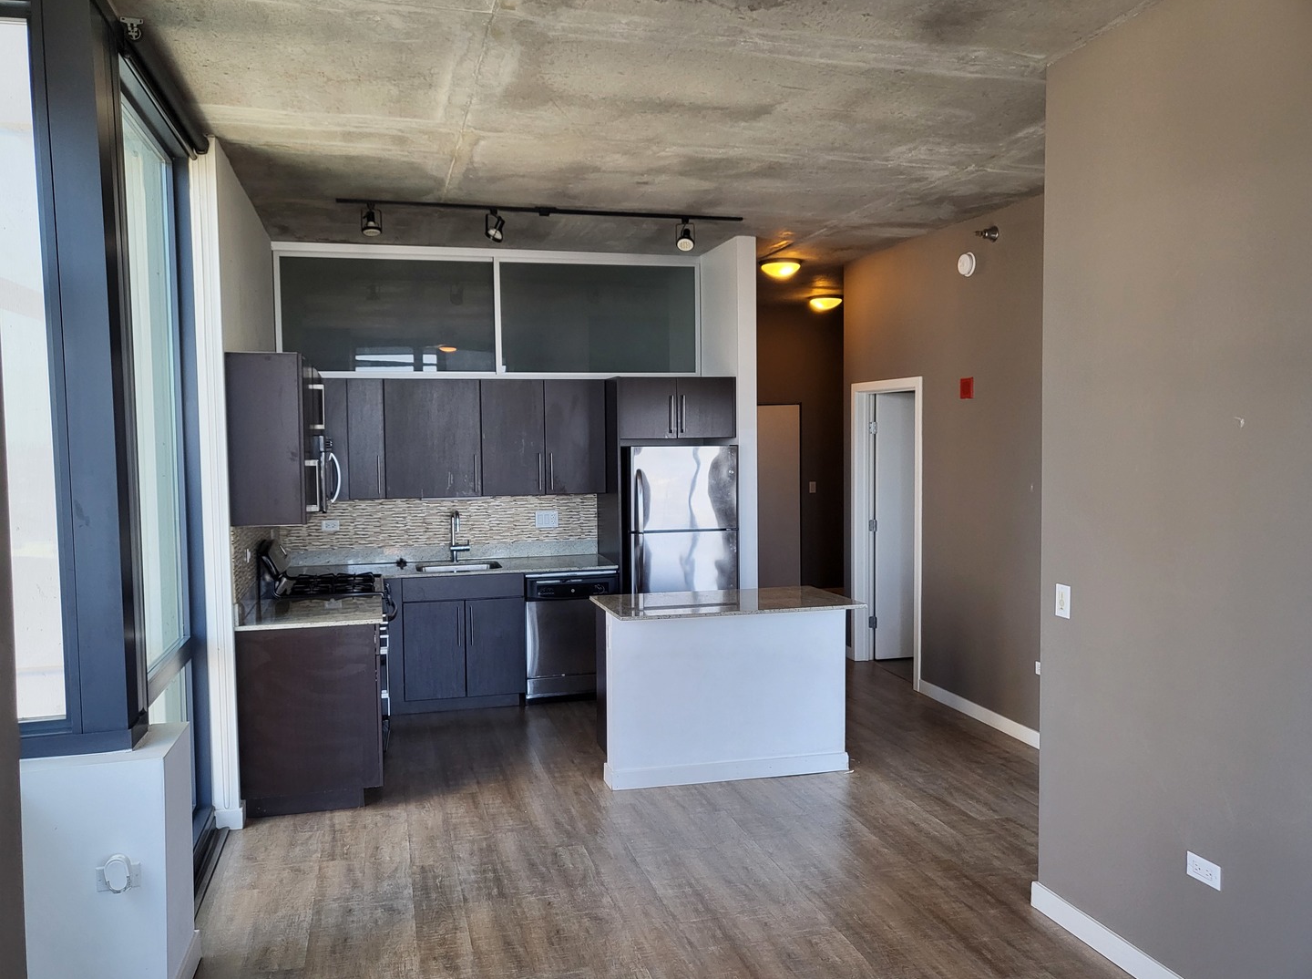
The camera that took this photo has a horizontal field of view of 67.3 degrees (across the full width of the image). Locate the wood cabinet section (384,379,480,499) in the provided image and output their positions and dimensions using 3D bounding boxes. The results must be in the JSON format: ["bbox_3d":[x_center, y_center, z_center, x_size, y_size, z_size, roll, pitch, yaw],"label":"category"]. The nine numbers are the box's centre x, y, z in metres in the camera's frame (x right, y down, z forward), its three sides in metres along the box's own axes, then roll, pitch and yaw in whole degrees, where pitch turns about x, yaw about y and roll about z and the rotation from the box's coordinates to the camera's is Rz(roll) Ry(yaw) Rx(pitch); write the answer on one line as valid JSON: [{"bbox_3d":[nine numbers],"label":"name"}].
[{"bbox_3d":[-1.450,-0.331,6.431,0.615,0.766,0.022,-1,3,-15],"label":"wood cabinet section"}]

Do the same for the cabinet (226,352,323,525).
[{"bbox_3d":[-1.852,-0.240,4.795,0.333,0.775,0.615,-1,3,-16],"label":"cabinet"}]

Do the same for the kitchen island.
[{"bbox_3d":[0.363,1.023,5.148,1.287,0.901,0.670,-1,3,-16],"label":"kitchen island"}]

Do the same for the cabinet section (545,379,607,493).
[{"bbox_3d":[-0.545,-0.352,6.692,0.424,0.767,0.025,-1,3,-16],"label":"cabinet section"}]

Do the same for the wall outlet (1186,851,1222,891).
[{"bbox_3d":[1.611,1.123,2.903,0.008,0.069,0.116,-1,3,-16],"label":"wall outlet"}]

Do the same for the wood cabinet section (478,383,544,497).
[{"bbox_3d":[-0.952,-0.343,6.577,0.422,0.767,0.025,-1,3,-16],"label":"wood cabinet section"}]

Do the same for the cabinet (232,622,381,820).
[{"bbox_3d":[-1.692,1.066,4.906,0.643,0.877,0.615,-1,3,-16],"label":"cabinet"}]

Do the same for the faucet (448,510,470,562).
[{"bbox_3d":[-1.327,0.326,6.686,0.131,0.350,0.208,-1,3,-16],"label":"faucet"}]

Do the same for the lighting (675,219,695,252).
[{"bbox_3d":[0.173,-1.489,5.801,0.119,0.189,0.139,0,3,3],"label":"lighting"}]

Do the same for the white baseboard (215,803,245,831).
[{"bbox_3d":[-1.937,1.484,4.491,0.129,0.091,0.124,-1,3,-15],"label":"white baseboard"}]

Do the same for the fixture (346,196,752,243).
[{"bbox_3d":[-0.598,-1.498,5.594,2.299,0.199,0.119,-1,3,-15],"label":"fixture"}]

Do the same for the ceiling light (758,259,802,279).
[{"bbox_3d":[0.932,-1.635,7.345,0.321,0.124,0.321,0,3,0],"label":"ceiling light"}]

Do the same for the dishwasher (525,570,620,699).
[{"bbox_3d":[-0.618,0.951,6.719,0.610,0.826,0.590,-1,3,-16],"label":"dishwasher"}]

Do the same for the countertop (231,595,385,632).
[{"bbox_3d":[-1.694,0.618,4.913,0.643,0.030,0.715,-1,3,-15],"label":"countertop"}]

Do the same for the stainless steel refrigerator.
[{"bbox_3d":[0.111,0.543,6.781,0.729,1.679,0.755,-1,3,-15],"label":"stainless steel refrigerator"}]

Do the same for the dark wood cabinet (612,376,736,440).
[{"bbox_3d":[0.052,-0.551,6.788,0.807,0.398,0.682,-1,3,-15],"label":"dark wood cabinet"}]

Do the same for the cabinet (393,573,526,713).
[{"bbox_3d":[-1.317,0.976,6.549,0.826,0.870,0.589,-1,3,-15],"label":"cabinet"}]

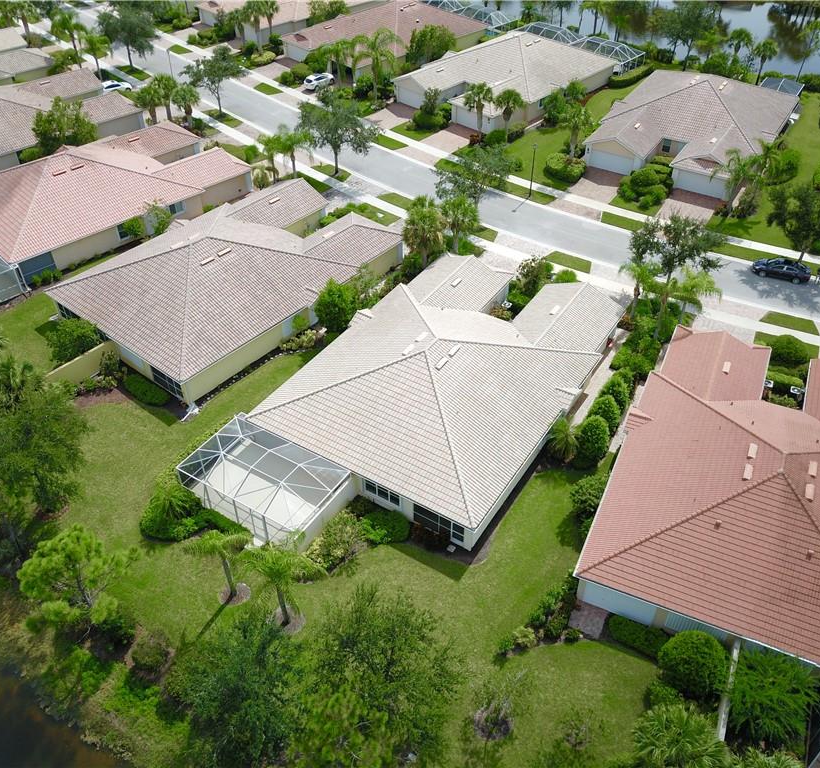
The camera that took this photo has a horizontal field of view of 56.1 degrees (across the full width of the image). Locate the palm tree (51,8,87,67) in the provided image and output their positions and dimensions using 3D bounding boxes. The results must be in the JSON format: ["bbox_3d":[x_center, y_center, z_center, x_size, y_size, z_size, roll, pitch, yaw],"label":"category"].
[{"bbox_3d":[-44.094,-44.719,100.621,4.280,7.800,4.280,-15,44,-17],"label":"palm tree"}]

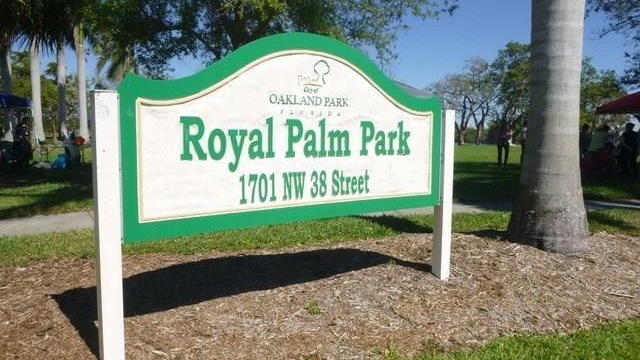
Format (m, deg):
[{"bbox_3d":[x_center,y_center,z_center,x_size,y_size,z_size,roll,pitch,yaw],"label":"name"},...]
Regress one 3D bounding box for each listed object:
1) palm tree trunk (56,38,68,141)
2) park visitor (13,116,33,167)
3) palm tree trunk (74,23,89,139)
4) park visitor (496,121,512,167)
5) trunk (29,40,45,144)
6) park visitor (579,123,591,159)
[{"bbox_3d":[-18.597,-6.302,33.500,0.680,7.730,0.680,1,5,0],"label":"palm tree trunk"},{"bbox_3d":[-9.515,-1.221,14.800,0.420,1.580,0.550,-4,7,-41],"label":"park visitor"},{"bbox_3d":[-16.455,-6.562,32.000,0.740,8.465,0.740,1,5,0],"label":"palm tree trunk"},{"bbox_3d":[6.944,-1.333,17.400,0.540,1.652,0.340,-1,5,-17],"label":"park visitor"},{"bbox_3d":[-17.442,-5.330,28.500,0.680,6.638,0.680,1,5,0],"label":"trunk"},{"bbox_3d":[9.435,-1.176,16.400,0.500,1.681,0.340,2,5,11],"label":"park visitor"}]

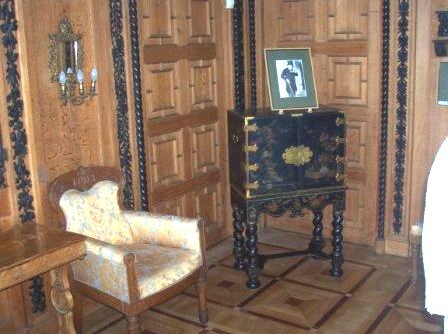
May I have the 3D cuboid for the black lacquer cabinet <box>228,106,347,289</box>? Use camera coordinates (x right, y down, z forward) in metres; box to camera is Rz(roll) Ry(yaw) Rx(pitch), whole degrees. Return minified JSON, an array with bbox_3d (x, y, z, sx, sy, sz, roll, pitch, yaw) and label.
[{"bbox_3d":[0.454,0.193,3.921,0.730,1.200,0.432,-5,12,-15],"label":"black lacquer cabinet"}]

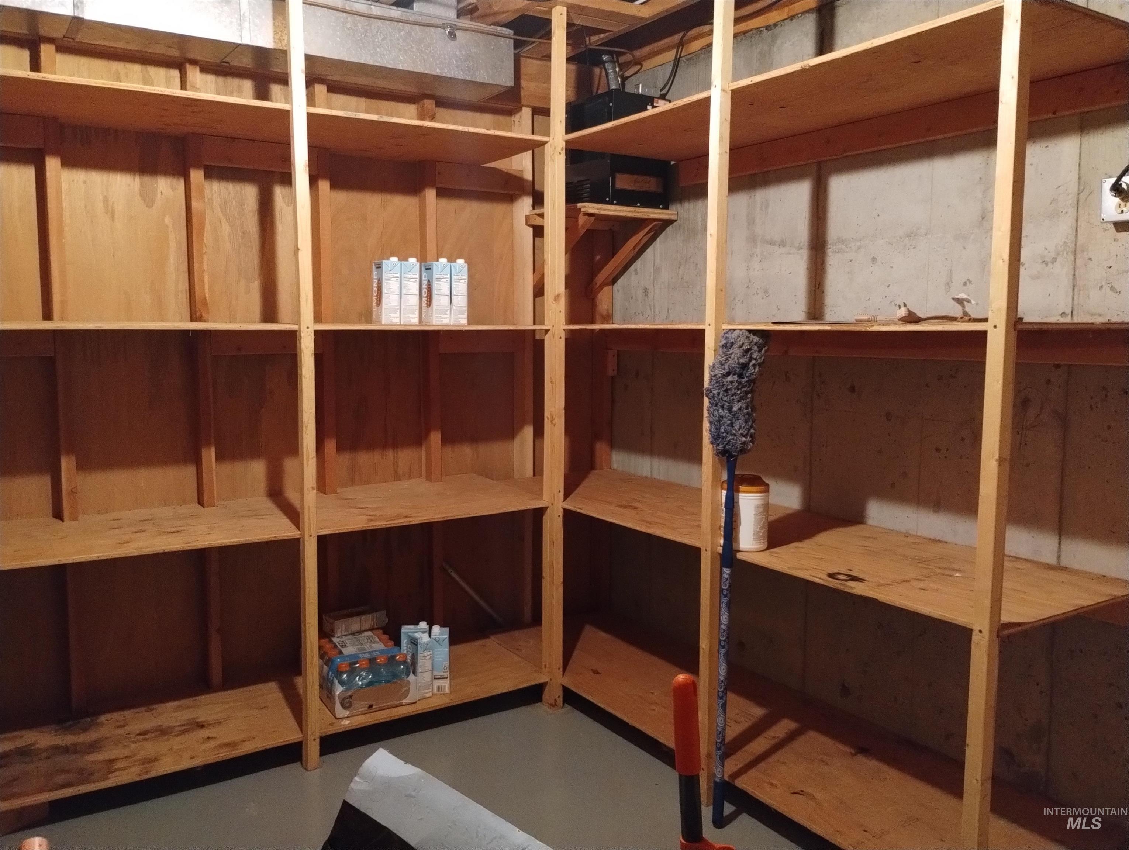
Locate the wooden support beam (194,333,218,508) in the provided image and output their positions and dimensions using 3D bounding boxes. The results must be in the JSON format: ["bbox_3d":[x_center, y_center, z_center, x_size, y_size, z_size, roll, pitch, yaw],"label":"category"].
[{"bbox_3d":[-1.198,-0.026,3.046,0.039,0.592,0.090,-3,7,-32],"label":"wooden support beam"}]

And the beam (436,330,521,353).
[{"bbox_3d":[-0.328,-0.325,3.535,0.360,0.087,0.039,-3,7,-32],"label":"beam"}]

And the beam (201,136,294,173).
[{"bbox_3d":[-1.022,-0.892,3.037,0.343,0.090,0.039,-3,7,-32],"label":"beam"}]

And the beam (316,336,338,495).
[{"bbox_3d":[-0.851,-0.049,3.263,0.038,0.587,0.090,-3,7,-32],"label":"beam"}]

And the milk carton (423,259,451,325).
[{"bbox_3d":[-0.412,-0.428,2.942,0.059,0.211,0.087,-3,7,-32],"label":"milk carton"}]

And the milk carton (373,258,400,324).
[{"bbox_3d":[-0.553,-0.419,2.854,0.059,0.210,0.087,-3,7,-32],"label":"milk carton"}]

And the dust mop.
[{"bbox_3d":[0.434,0.416,2.429,0.130,1.330,0.140,2,4,0],"label":"dust mop"}]

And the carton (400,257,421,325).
[{"bbox_3d":[-0.502,-0.422,2.885,0.059,0.210,0.087,-3,7,-32],"label":"carton"}]

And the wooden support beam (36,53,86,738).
[{"bbox_3d":[-1.533,-0.101,2.799,0.038,2.039,0.089,-4,7,-33],"label":"wooden support beam"}]

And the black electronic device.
[{"bbox_3d":[0.192,-1.002,3.457,0.268,0.400,0.325,-4,7,-33],"label":"black electronic device"}]

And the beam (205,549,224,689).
[{"bbox_3d":[-1.194,0.604,3.092,0.038,0.560,0.089,-4,7,-33],"label":"beam"}]

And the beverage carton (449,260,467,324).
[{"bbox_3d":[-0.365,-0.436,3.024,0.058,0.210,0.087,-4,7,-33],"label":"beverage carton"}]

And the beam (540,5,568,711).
[{"bbox_3d":[-0.034,-0.181,3.069,0.038,2.330,0.075,-3,7,-32],"label":"beam"}]

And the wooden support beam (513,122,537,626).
[{"bbox_3d":[-0.173,-0.201,3.676,0.040,2.063,0.090,-3,7,-32],"label":"wooden support beam"}]

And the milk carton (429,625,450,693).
[{"bbox_3d":[-0.412,0.785,3.073,0.058,0.208,0.087,0,6,-4],"label":"milk carton"}]

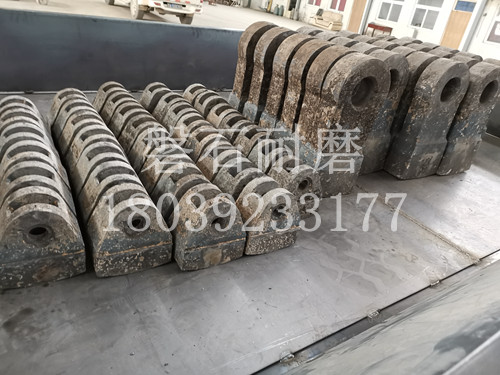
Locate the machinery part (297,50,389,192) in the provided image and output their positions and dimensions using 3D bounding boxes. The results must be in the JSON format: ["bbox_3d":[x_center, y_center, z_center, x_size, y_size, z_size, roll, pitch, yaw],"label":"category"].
[{"bbox_3d":[0.403,-0.257,1.713,0.278,0.628,0.124,-9,34,-32],"label":"machinery part"}]

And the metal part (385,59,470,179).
[{"bbox_3d":[0.863,-0.328,1.884,0.261,0.566,0.122,-8,33,-29],"label":"metal part"}]

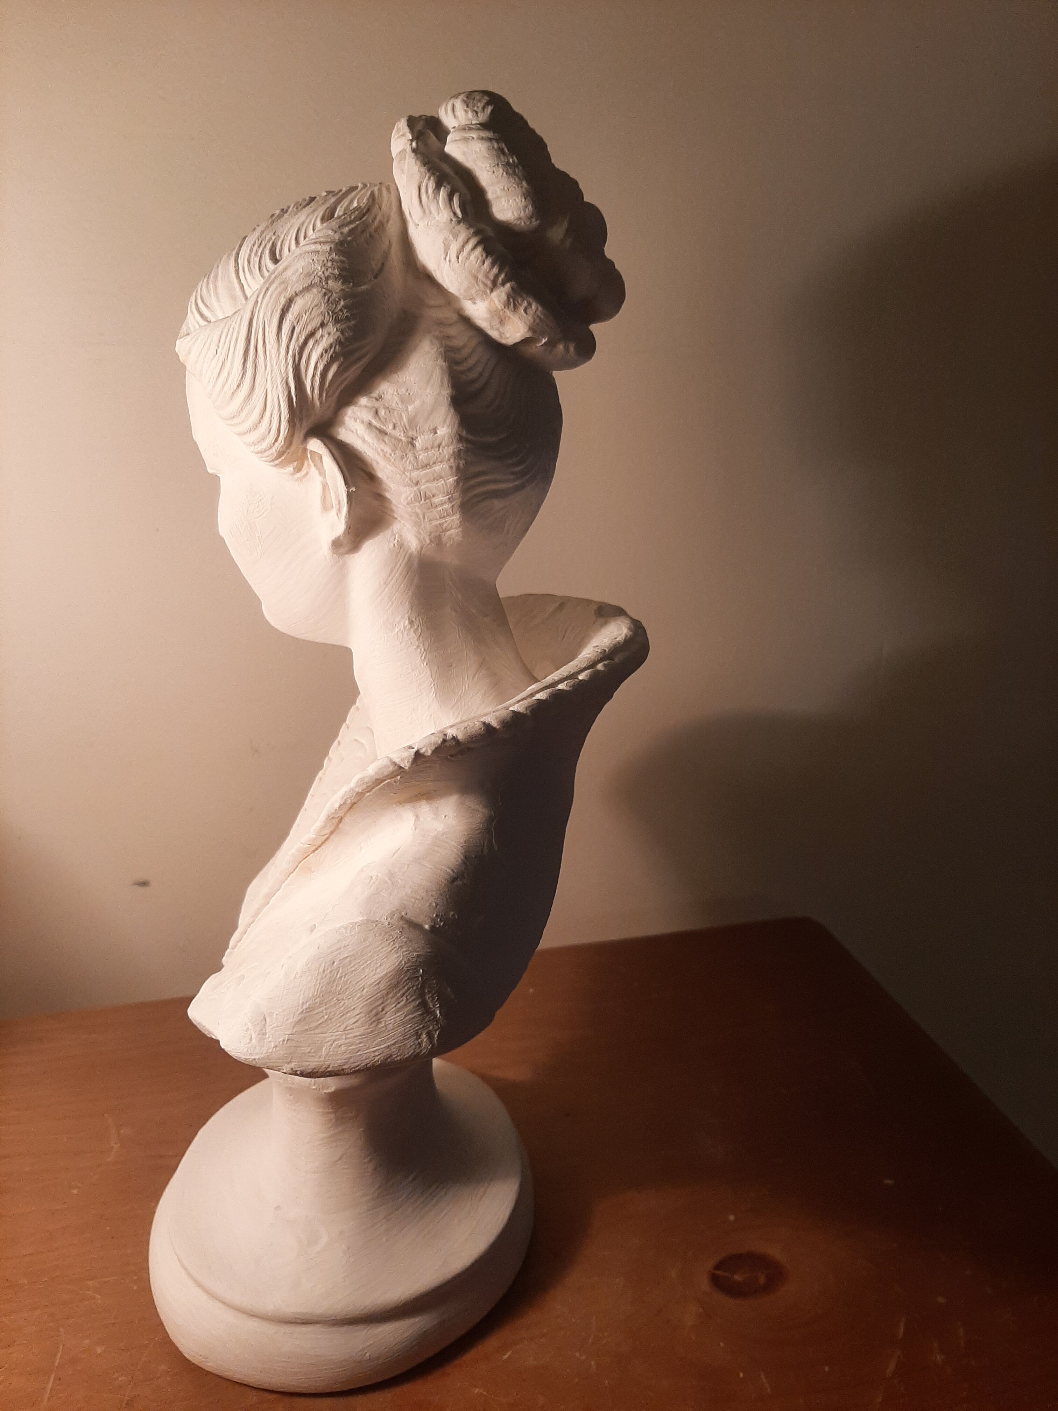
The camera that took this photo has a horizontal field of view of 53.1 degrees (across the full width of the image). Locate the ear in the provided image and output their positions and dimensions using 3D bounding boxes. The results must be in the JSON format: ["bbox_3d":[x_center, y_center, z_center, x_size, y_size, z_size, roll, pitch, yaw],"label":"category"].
[{"bbox_3d":[-0.072,-0.075,0.380,0.014,0.040,0.023,-16,13,-23],"label":"ear"}]

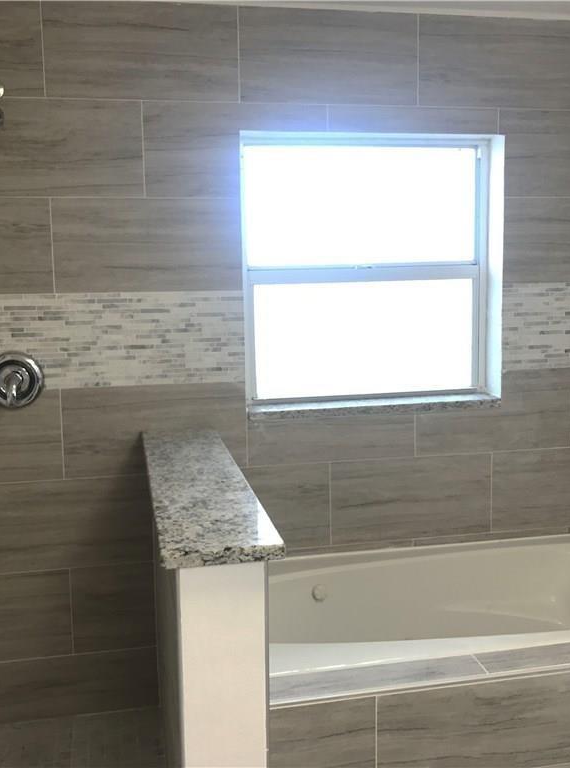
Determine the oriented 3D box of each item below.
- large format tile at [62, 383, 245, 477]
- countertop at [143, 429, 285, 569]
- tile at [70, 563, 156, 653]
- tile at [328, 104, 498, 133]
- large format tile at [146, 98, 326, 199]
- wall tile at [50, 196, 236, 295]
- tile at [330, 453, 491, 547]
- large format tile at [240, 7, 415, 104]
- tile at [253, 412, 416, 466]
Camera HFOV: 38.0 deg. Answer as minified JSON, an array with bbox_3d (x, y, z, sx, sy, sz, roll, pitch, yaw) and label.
[{"bbox_3d":[-0.432,0.155,2.799,0.613,0.302,0.010,-2,8,-11],"label":"large format tile"},{"bbox_3d":[-0.240,0.252,2.185,0.245,0.030,1.235,-2,8,-12],"label":"countertop"},{"bbox_3d":[-0.587,0.766,2.844,0.277,0.302,0.010,-2,8,-11],"label":"tile"},{"bbox_3d":[0.439,-0.890,2.803,0.606,0.087,0.010,-2,7,-11],"label":"tile"},{"bbox_3d":[-0.155,-0.764,2.717,0.606,0.301,0.012,-2,8,-12],"label":"large format tile"},{"bbox_3d":[-0.437,-0.449,2.674,0.599,0.297,0.010,-2,7,-11],"label":"wall tile"},{"bbox_3d":[0.456,0.410,2.963,0.603,0.295,0.010,-2,7,-11],"label":"tile"},{"bbox_3d":[0.152,-1.087,2.764,0.613,0.302,0.010,-2,8,-11],"label":"large format tile"},{"bbox_3d":[0.166,0.185,2.875,0.598,0.178,0.010,-2,7,-11],"label":"tile"}]

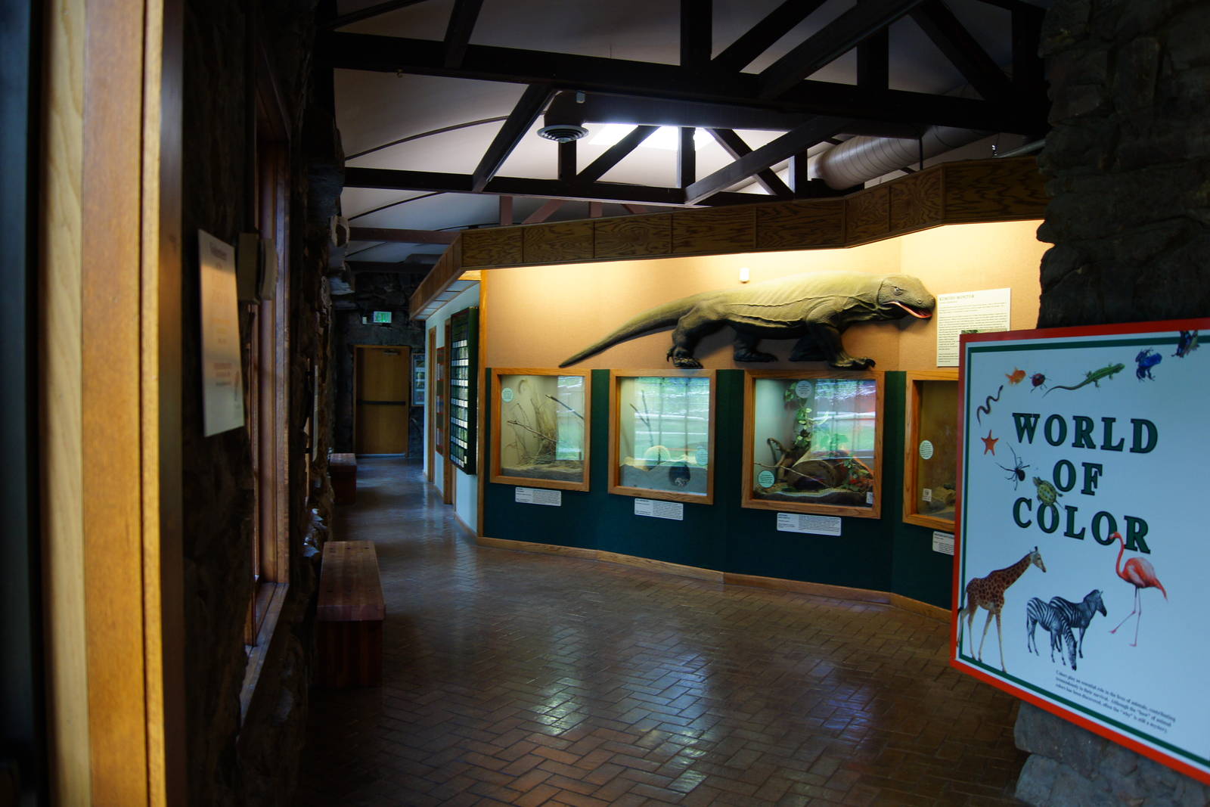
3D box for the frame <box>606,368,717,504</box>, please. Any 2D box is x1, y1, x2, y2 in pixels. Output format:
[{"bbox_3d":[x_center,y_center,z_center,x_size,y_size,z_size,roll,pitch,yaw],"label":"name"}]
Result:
[{"bbox_3d":[0.472,0.255,7.442,1.065,1.056,0.080,2,2,40],"label":"frame"}]

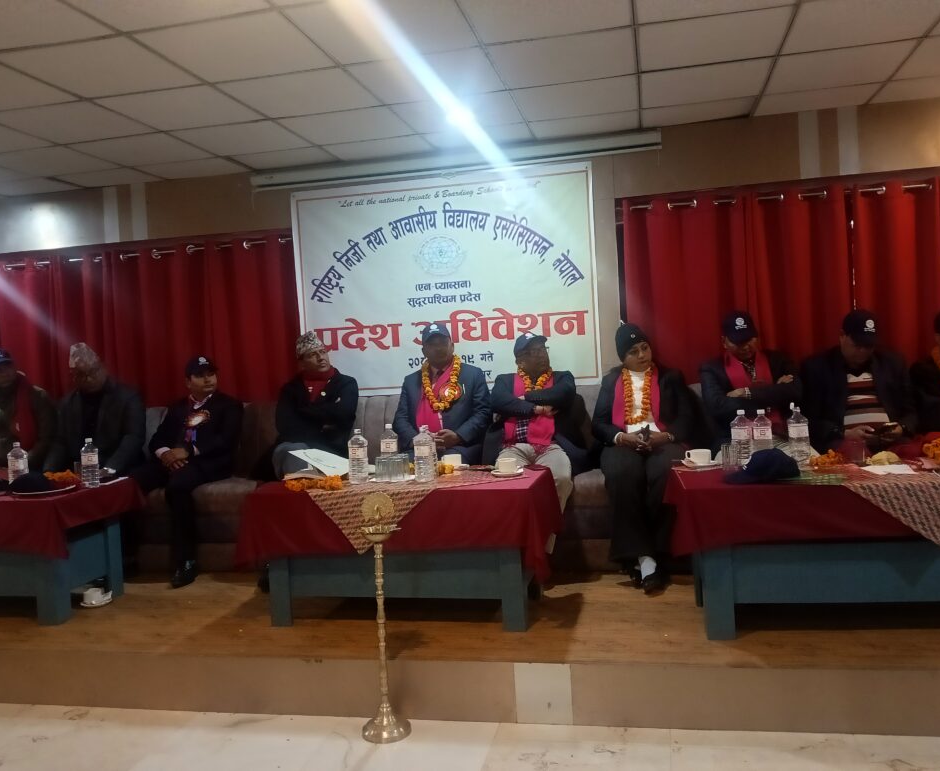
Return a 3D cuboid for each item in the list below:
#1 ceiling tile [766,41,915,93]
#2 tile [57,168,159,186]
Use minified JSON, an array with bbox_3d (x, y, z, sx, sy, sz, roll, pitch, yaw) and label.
[{"bbox_3d":[1.704,-1.484,3.743,0.600,0.020,0.600,-3,3,12],"label":"ceiling tile"},{"bbox_3d":[-2.296,-1.330,5.111,0.595,0.020,0.414,-3,3,12],"label":"tile"}]

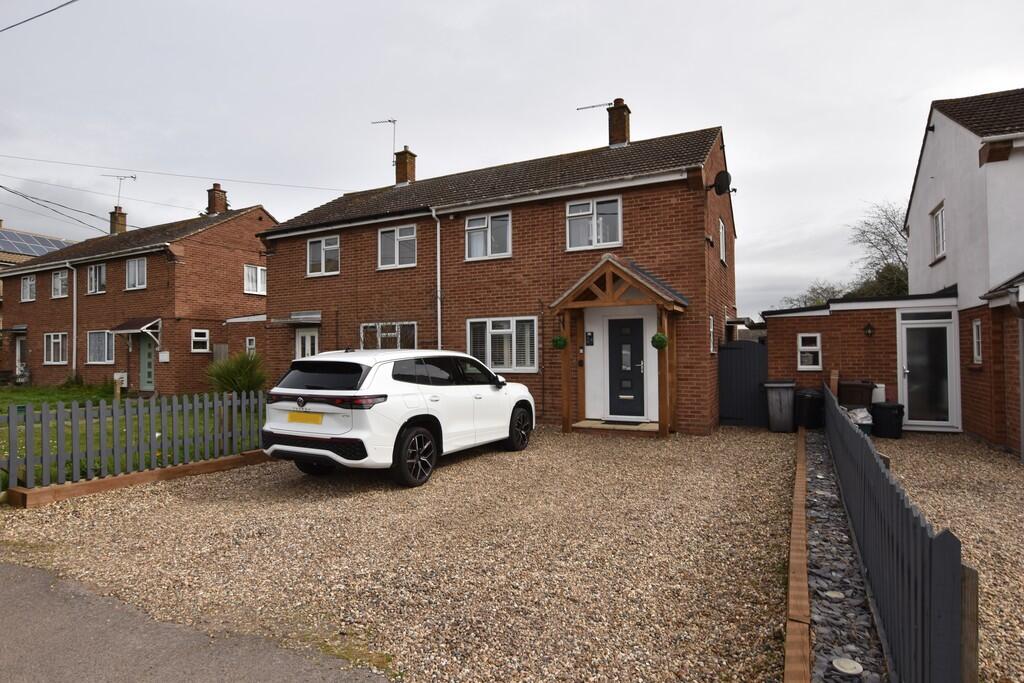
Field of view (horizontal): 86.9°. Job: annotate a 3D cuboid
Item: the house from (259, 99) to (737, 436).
[{"bbox_3d":[-0.356,-2.289,15.725,12.150,8.380,7.800,-1,-2,26],"label":"house"}]

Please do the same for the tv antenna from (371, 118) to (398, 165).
[{"bbox_3d":[-4.159,-6.536,17.858,0.950,1.500,0.400,-1,-2,18],"label":"tv antenna"}]

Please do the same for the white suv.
[{"bbox_3d":[-1.264,0.901,7.908,1.880,1.650,4.580,-1,-2,27],"label":"white suv"}]

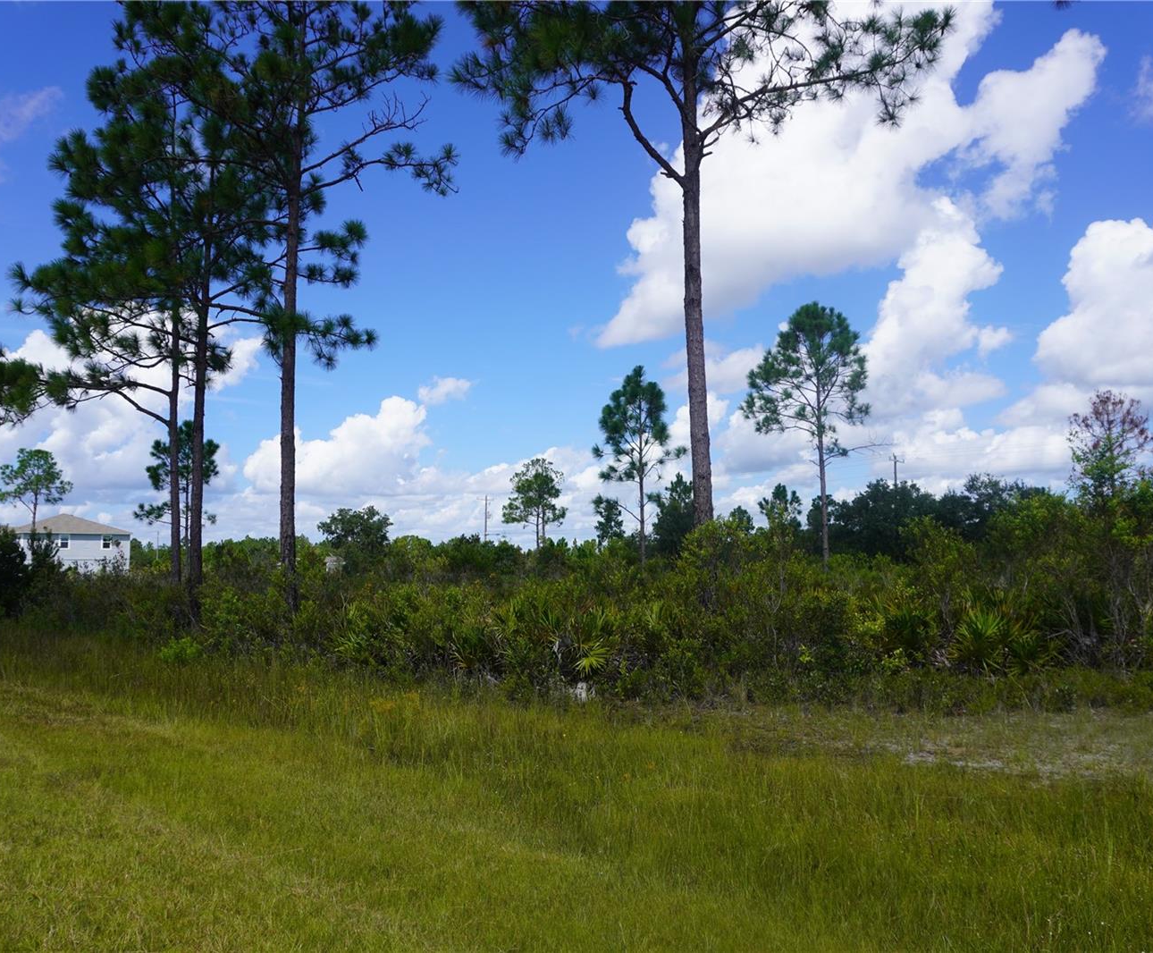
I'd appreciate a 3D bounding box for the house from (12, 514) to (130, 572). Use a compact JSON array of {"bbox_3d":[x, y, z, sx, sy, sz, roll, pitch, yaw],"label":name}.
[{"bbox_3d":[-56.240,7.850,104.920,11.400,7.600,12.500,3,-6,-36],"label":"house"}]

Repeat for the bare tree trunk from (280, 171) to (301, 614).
[{"bbox_3d":[-7.015,-2.044,23.492,0.340,11.350,0.340,1,-5,-17],"label":"bare tree trunk"}]

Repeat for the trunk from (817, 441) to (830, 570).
[{"bbox_3d":[10.952,1.466,42.276,0.260,6.150,0.260,-3,-5,14],"label":"trunk"}]

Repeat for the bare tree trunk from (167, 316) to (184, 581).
[{"bbox_3d":[-12.149,-0.510,28.846,0.280,9.000,0.280,-2,-4,0],"label":"bare tree trunk"}]

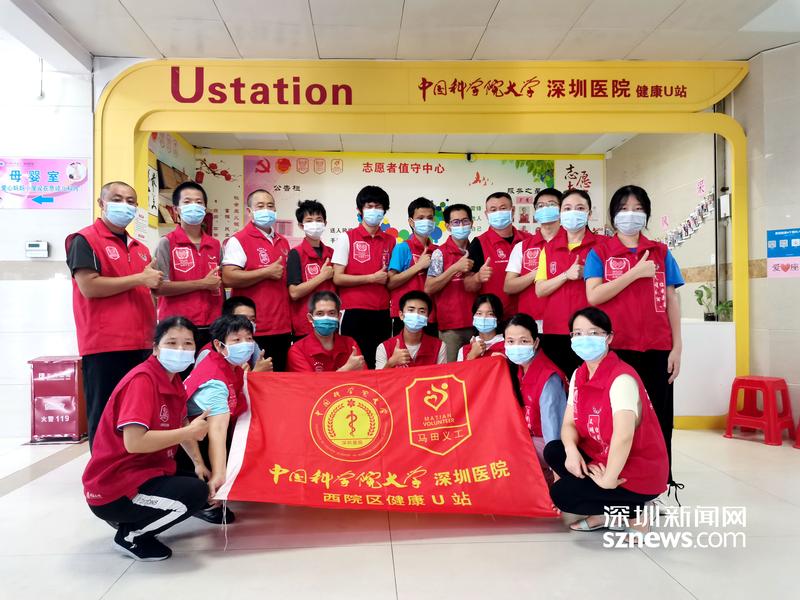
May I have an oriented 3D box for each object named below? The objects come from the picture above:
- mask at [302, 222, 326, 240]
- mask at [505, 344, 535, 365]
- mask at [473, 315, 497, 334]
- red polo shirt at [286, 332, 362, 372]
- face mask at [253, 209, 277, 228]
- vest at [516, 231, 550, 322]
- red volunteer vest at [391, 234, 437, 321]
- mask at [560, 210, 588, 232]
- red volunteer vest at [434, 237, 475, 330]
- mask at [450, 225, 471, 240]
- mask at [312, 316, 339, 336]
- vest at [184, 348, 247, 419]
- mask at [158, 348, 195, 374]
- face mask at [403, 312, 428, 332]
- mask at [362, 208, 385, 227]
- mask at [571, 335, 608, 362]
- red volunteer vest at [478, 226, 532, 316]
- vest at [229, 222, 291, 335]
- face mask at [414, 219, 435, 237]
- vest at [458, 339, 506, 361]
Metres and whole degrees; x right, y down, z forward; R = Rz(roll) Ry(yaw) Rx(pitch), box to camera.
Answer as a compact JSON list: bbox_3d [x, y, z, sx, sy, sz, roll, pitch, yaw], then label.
[{"bbox_3d":[-0.509,-0.408,3.580,0.145,0.110,0.090,0,-1,-18],"label":"mask"},{"bbox_3d":[0.579,0.265,2.900,0.150,0.105,0.080,0,0,26],"label":"mask"},{"bbox_3d":[0.485,0.141,3.450,0.145,0.105,0.080,0,-1,7],"label":"mask"},{"bbox_3d":[-0.437,0.475,3.480,0.480,0.580,0.300,0,-1,-7],"label":"red polo shirt"},{"bbox_3d":[-0.783,-0.472,3.480,0.145,0.115,0.090,0,-1,-26],"label":"face mask"},{"bbox_3d":[0.884,-0.129,3.600,0.410,0.580,0.240,0,-1,0],"label":"vest"},{"bbox_3d":[0.115,-0.145,4.050,0.370,0.580,0.240,0,0,-22],"label":"red volunteer vest"},{"bbox_3d":[0.906,-0.408,3.120,0.145,0.113,0.090,0,-1,21],"label":"mask"},{"bbox_3d":[0.346,-0.103,3.750,0.390,0.580,0.240,0,-1,-12],"label":"red volunteer vest"},{"bbox_3d":[0.399,-0.440,3.920,0.150,0.105,0.080,0,0,-4],"label":"mask"},{"bbox_3d":[-0.378,0.135,3.050,0.145,0.112,0.090,0,-1,-12],"label":"mask"},{"bbox_3d":[-0.889,0.419,2.880,0.250,0.490,0.380,33,15,39],"label":"vest"},{"bbox_3d":[-0.889,0.240,2.380,0.148,0.108,0.090,0,-1,-28],"label":"mask"},{"bbox_3d":[0.091,0.133,3.500,0.150,0.115,0.080,4,0,-4],"label":"face mask"},{"bbox_3d":[-0.165,-0.515,3.750,0.145,0.110,0.080,0,-1,-3],"label":"mask"},{"bbox_3d":[0.804,0.206,2.550,0.155,0.115,0.085,-2,0,24],"label":"mask"},{"bbox_3d":[0.652,-0.144,3.680,0.430,0.590,0.250,0,-1,3],"label":"red volunteer vest"},{"bbox_3d":[-0.865,-0.134,3.740,0.390,0.670,0.260,0,0,-36],"label":"vest"},{"bbox_3d":[0.166,-0.479,4.000,0.150,0.115,0.080,0,0,-19],"label":"face mask"},{"bbox_3d":[0.487,0.526,3.380,0.400,0.560,0.260,0,7,5],"label":"vest"}]

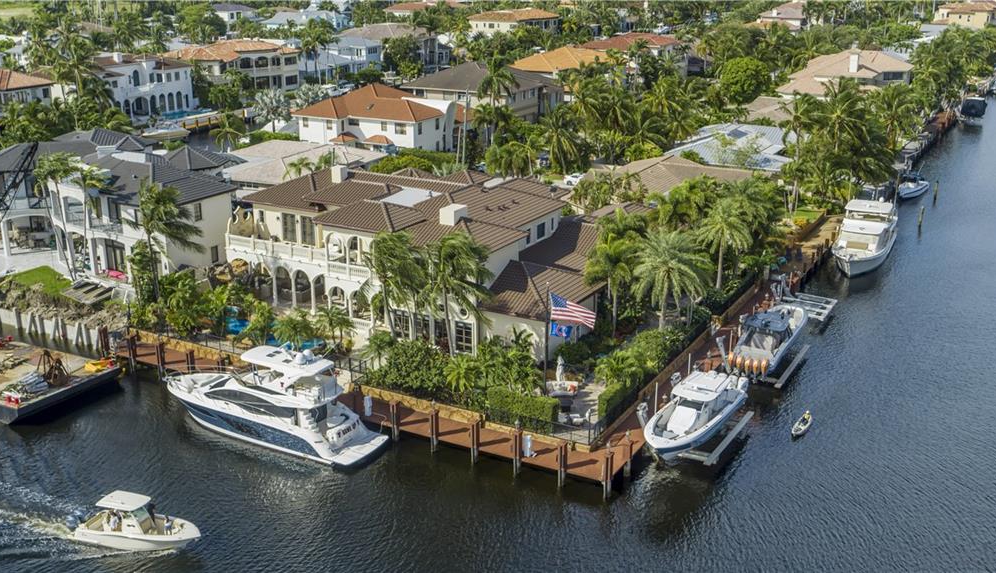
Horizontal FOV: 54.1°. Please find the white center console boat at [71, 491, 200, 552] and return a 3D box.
[{"bbox_3d":[-20.557,13.458,55.559,8.400,2.700,2.600,5,21,13],"label":"white center console boat"}]

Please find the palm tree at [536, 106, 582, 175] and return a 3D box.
[{"bbox_3d":[8.610,-19.750,131.500,6.000,9.500,6.000,-1,19,0],"label":"palm tree"}]

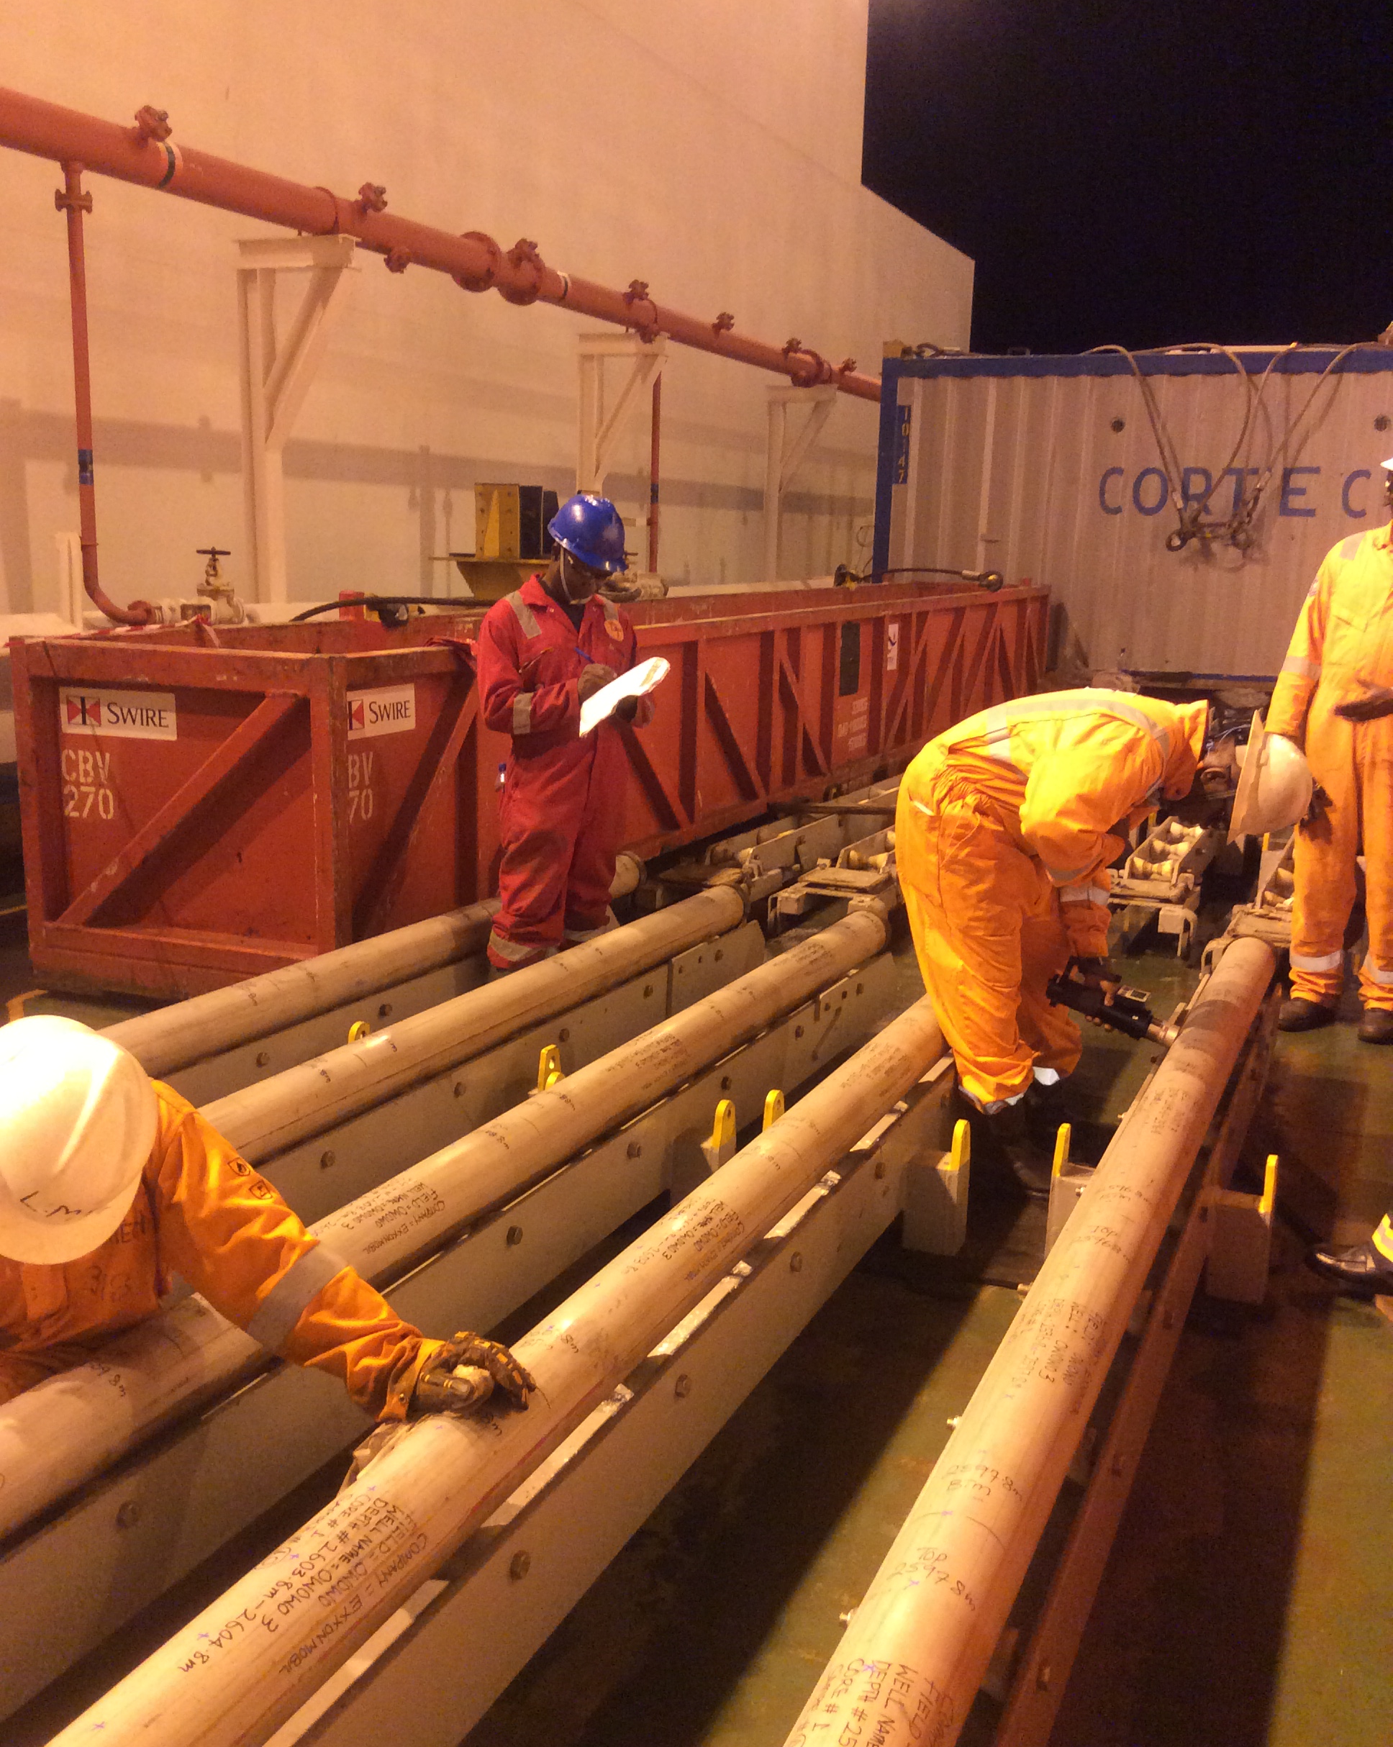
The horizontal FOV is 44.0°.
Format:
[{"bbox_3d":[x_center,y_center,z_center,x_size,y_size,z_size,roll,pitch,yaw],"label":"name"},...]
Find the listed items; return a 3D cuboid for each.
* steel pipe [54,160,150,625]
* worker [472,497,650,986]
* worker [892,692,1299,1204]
[{"bbox_3d":[-2.659,-2.130,7.790,0.155,1.981,0.479,6,12,21],"label":"steel pipe"},{"bbox_3d":[-0.386,-0.323,5.100,0.510,1.620,0.420,-8,15,-40],"label":"worker"},{"bbox_3d":[0.949,0.146,4.070,0.950,1.150,0.560,6,12,22],"label":"worker"}]

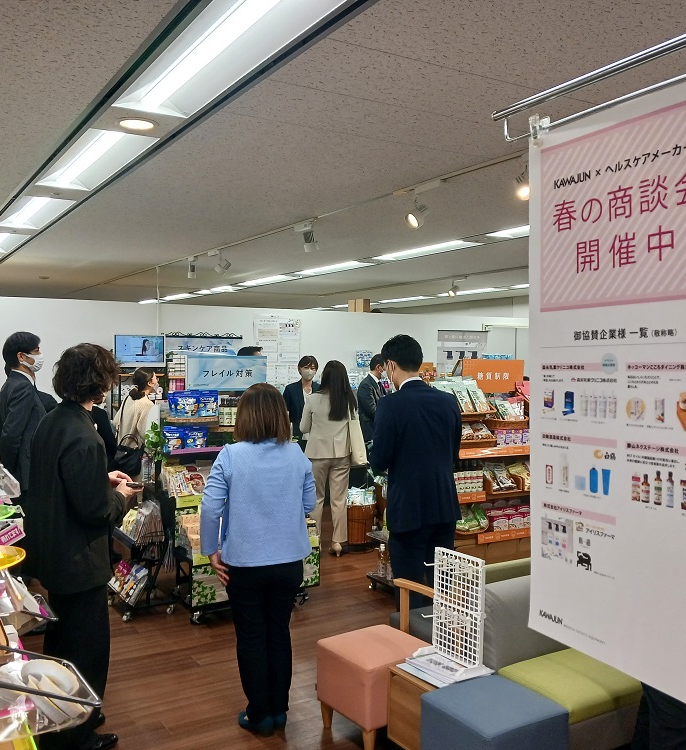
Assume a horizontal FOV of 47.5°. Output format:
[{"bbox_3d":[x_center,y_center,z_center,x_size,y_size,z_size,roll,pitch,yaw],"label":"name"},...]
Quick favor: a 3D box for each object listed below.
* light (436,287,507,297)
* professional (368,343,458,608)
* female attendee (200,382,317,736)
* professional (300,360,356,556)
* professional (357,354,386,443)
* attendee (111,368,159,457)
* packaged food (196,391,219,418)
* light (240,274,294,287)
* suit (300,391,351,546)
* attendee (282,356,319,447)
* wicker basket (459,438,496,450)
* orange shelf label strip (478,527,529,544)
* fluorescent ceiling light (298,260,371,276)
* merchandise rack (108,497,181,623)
[{"bbox_3d":[1.933,-1.246,11.437,0.300,0.090,1.230,-1,2,-31],"label":"light"},{"bbox_3d":[0.379,0.669,4.037,0.490,1.750,0.350,-1,1,-25],"label":"professional"},{"bbox_3d":[-0.391,0.816,3.586,0.500,1.560,0.330,0,1,-14],"label":"female attendee"},{"bbox_3d":[-0.128,0.706,6.687,0.460,1.657,0.310,0,1,-21],"label":"professional"},{"bbox_3d":[0.348,0.646,8.217,0.330,1.720,0.500,1,1,18],"label":"professional"},{"bbox_3d":[-1.711,0.708,6.419,0.400,1.560,0.450,-1,2,-42],"label":"attendee"},{"bbox_3d":[-0.922,0.197,5.330,0.150,0.178,0.060,-1,2,-31],"label":"packaged food"},{"bbox_3d":[-0.922,-1.186,9.608,0.294,0.085,1.242,0,1,-31],"label":"light"},{"bbox_3d":[-0.144,0.757,6.450,0.430,1.240,0.300,-1,1,-25],"label":"suit"},{"bbox_3d":[-0.319,0.659,7.018,0.450,1.630,0.290,0,1,-9],"label":"attendee"},{"bbox_3d":[0.824,0.463,5.330,0.360,0.080,0.270,-1,2,-31],"label":"wicker basket"},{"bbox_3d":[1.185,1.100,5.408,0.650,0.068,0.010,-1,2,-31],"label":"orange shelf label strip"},{"bbox_3d":[-0.101,-1.155,8.253,0.294,0.085,1.242,0,1,-31],"label":"fluorescent ceiling light"},{"bbox_3d":[-1.345,1.164,5.191,0.370,0.790,0.480,0,1,-31],"label":"merchandise rack"}]

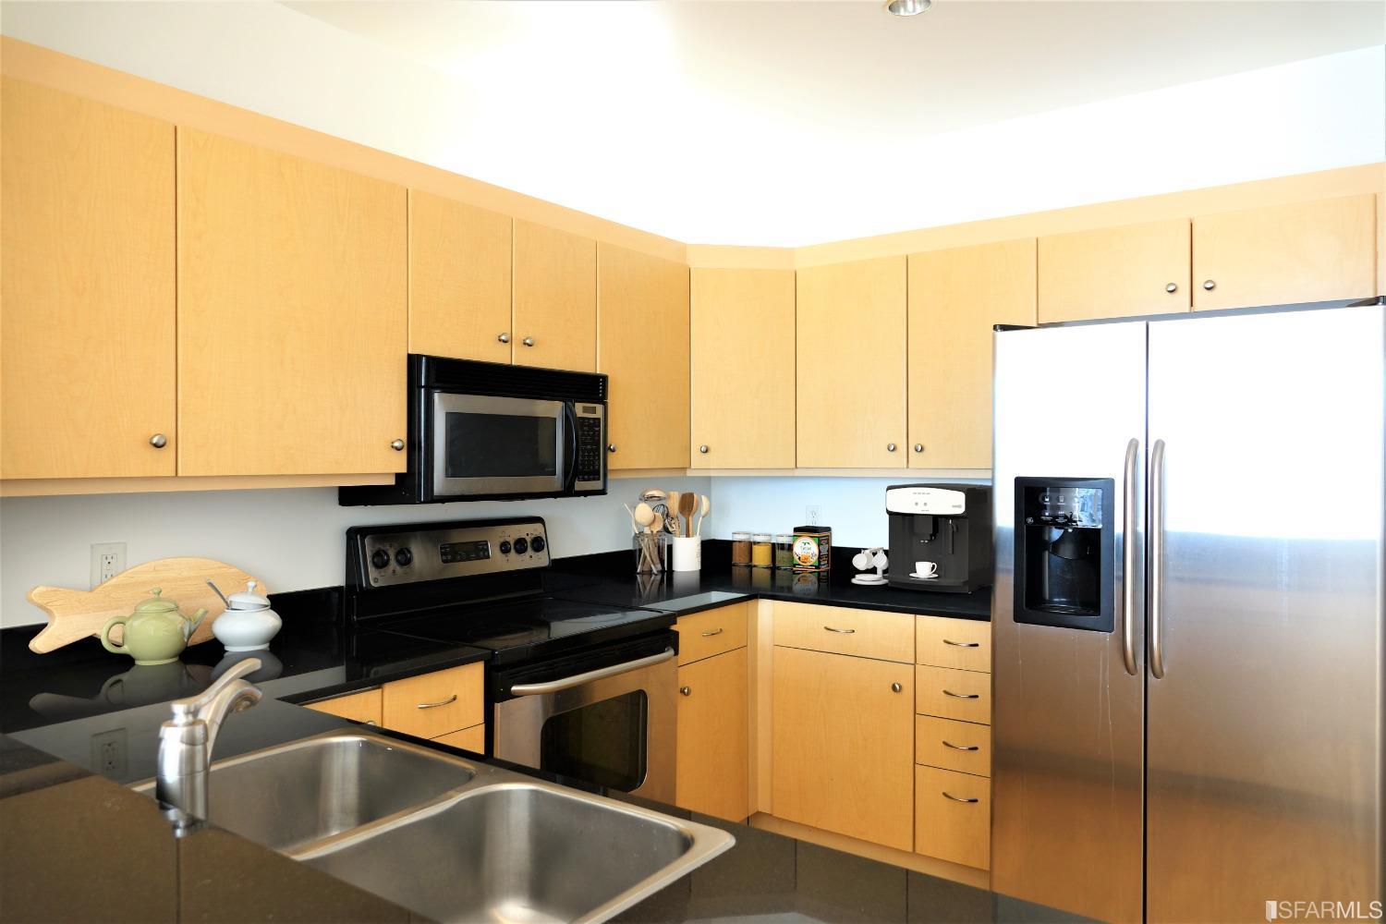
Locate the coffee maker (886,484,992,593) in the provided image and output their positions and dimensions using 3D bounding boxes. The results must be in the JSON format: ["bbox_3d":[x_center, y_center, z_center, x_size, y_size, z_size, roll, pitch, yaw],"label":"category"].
[{"bbox_3d":[0.941,0.284,3.562,0.325,0.390,0.290,0,0,36],"label":"coffee maker"}]

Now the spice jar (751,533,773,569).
[{"bbox_3d":[0.305,0.401,4.075,0.083,0.150,0.083,0,0,0],"label":"spice jar"}]

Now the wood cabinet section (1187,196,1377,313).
[{"bbox_3d":[1.780,-0.593,2.784,0.448,0.285,0.313,0,0,36],"label":"wood cabinet section"}]

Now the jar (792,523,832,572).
[{"bbox_3d":[0.507,0.377,3.934,0.128,0.200,0.110,0,0,36],"label":"jar"}]

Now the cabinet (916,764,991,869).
[{"bbox_3d":[1.021,1.139,3.188,0.290,0.292,0.587,0,0,36],"label":"cabinet"}]

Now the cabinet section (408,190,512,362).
[{"bbox_3d":[-0.786,-0.516,2.741,0.318,0.444,0.380,0,0,36],"label":"cabinet section"}]

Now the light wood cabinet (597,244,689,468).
[{"bbox_3d":[-0.304,-0.357,3.441,0.340,0.771,0.532,0,0,36],"label":"light wood cabinet"}]

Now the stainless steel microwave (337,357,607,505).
[{"bbox_3d":[-0.656,-0.089,2.904,0.405,0.405,0.757,0,0,36],"label":"stainless steel microwave"}]

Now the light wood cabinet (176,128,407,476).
[{"bbox_3d":[-1.088,-0.352,2.365,0.340,0.771,0.600,0,0,36],"label":"light wood cabinet"}]

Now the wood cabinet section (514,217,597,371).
[{"bbox_3d":[-0.562,-0.518,3.049,0.318,0.444,0.381,0,0,36],"label":"wood cabinet section"}]

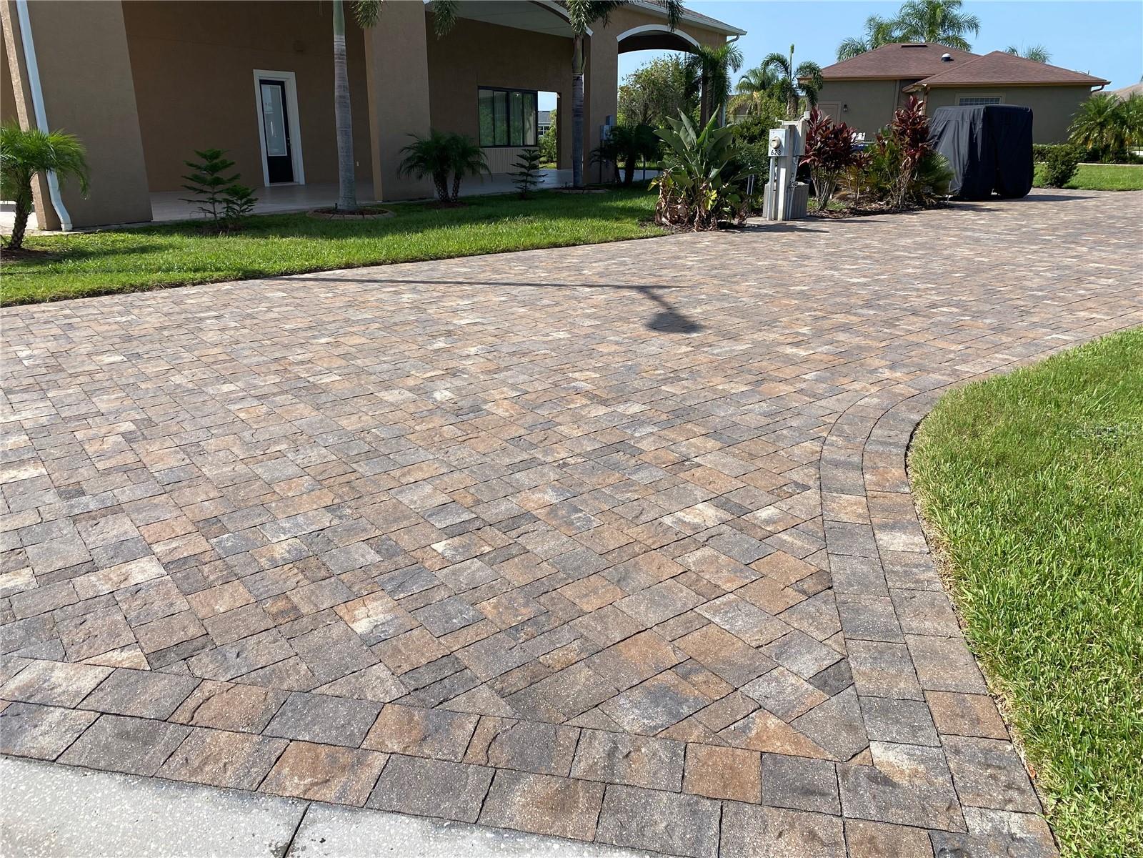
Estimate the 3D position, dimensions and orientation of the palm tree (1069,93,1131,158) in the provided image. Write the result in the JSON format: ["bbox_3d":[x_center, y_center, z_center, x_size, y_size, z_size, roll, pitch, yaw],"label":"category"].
[{"bbox_3d":[19.418,-11.006,31.552,1.925,2.451,1.925,11,22,28],"label":"palm tree"}]

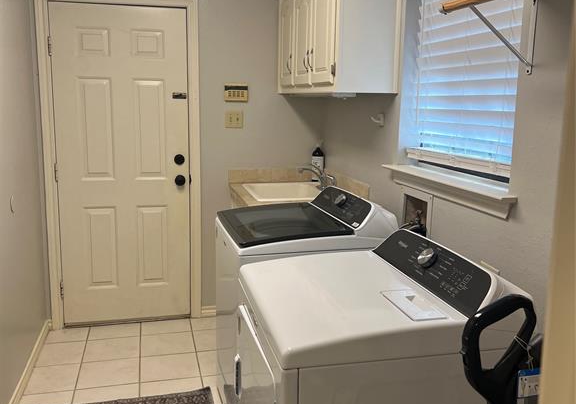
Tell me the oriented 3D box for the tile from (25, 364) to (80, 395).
[{"bbox_3d":[-1.231,0.933,3.046,0.238,0.010,0.308,-2,10,-14],"label":"tile"}]

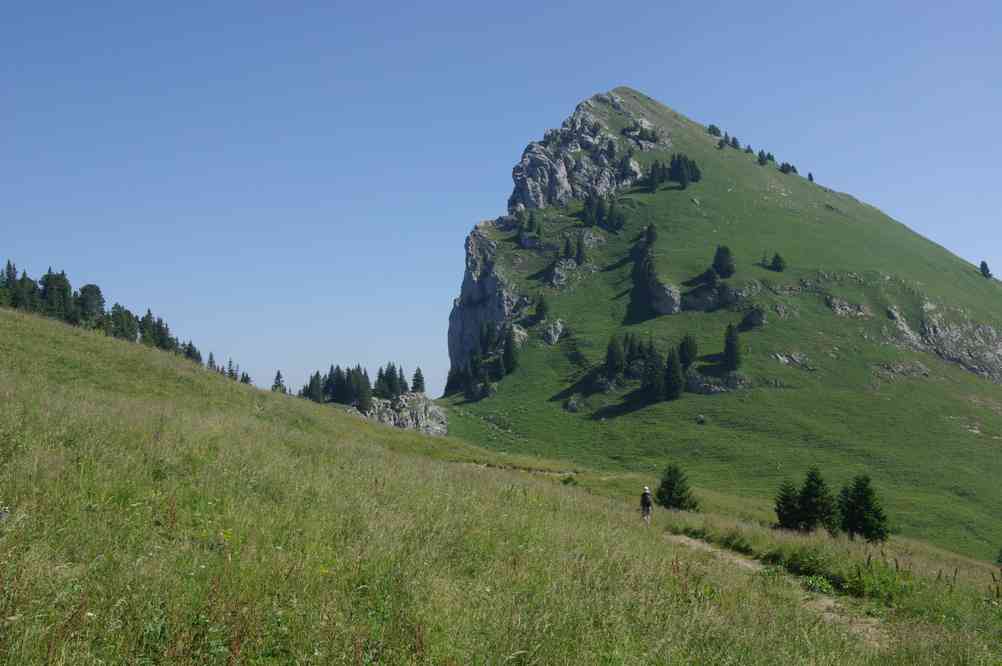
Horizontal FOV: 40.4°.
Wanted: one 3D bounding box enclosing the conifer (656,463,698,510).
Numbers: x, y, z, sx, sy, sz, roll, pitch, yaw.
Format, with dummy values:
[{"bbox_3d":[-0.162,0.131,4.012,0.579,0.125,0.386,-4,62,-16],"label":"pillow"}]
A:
[{"bbox_3d":[9.403,8.331,73.000,2.400,2.700,2.400,0,-2,0],"label":"conifer"}]

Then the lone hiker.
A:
[{"bbox_3d":[6.247,7.492,58.500,0.550,1.750,0.480,0,-2,-3],"label":"lone hiker"}]

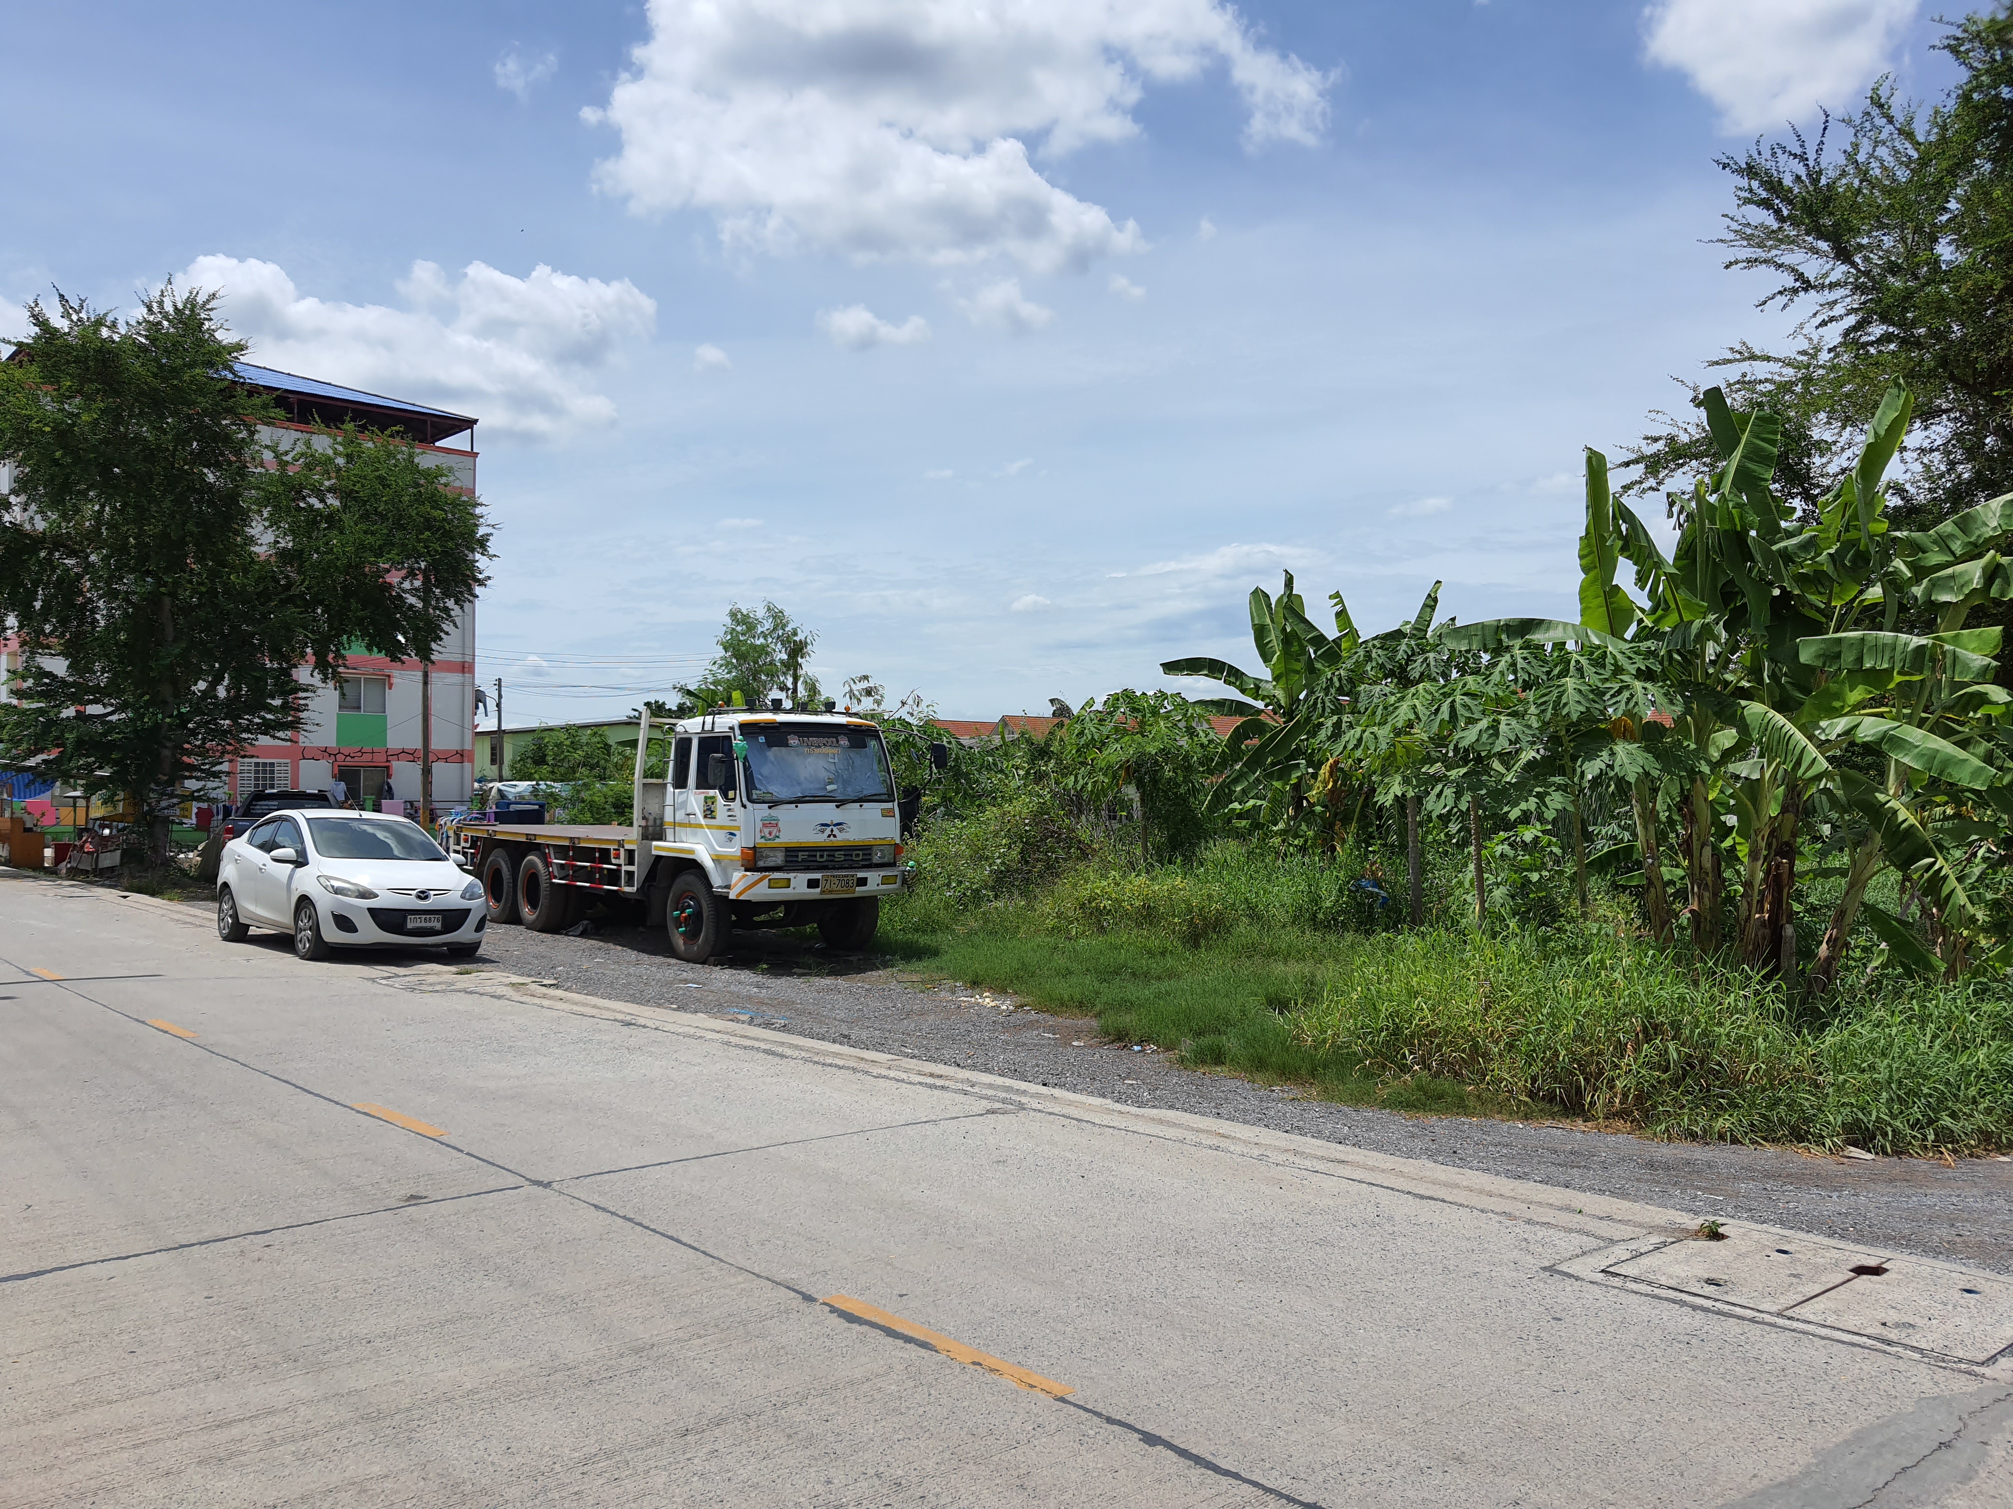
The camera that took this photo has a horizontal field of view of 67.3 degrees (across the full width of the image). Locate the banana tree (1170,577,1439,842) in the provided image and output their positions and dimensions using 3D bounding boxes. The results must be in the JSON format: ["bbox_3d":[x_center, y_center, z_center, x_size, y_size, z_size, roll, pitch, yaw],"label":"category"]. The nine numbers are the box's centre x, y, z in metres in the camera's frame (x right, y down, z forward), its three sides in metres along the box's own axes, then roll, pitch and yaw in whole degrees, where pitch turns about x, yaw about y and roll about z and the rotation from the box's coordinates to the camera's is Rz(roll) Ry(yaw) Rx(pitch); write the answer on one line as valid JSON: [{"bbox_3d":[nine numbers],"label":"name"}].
[{"bbox_3d":[4.796,-0.308,24.723,4.400,5.200,4.000,0,-2,0],"label":"banana tree"}]

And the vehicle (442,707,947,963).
[{"bbox_3d":[-4.534,0.908,19.558,2.450,2.820,8.850,1,-2,-38],"label":"vehicle"}]

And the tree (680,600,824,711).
[{"bbox_3d":[-6.477,-0.480,39.038,4.200,6.900,4.000,0,-2,0],"label":"tree"}]

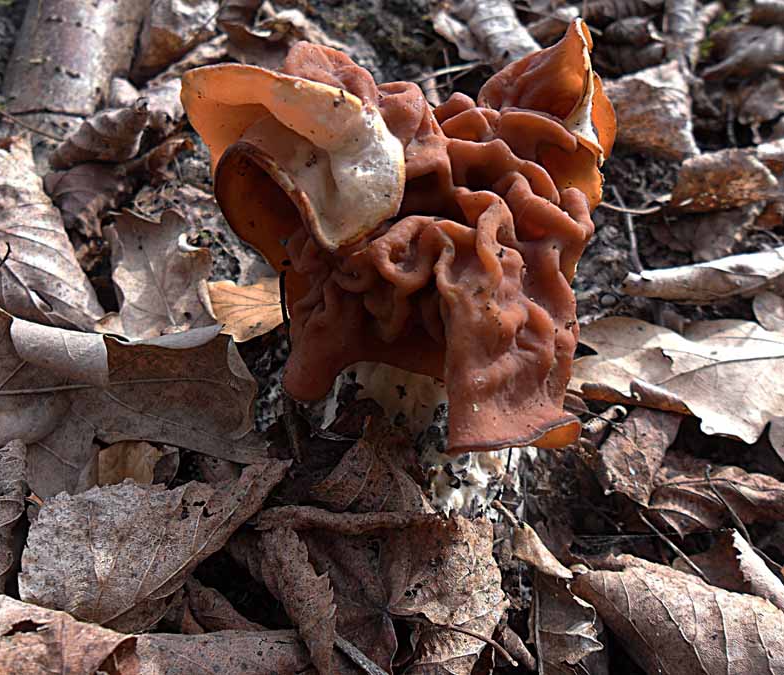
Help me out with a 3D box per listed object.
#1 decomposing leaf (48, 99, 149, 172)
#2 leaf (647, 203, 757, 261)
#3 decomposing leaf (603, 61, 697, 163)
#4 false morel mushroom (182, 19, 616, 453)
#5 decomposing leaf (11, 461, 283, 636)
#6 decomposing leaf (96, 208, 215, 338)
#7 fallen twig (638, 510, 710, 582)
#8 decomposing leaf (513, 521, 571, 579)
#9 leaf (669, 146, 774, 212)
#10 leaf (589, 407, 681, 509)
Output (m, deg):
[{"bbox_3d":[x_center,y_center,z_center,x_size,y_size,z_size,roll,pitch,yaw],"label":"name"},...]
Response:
[{"bbox_3d":[-0.172,-0.120,0.415,0.053,0.018,0.032,-10,58,-6],"label":"decomposing leaf"},{"bbox_3d":[0.158,-0.053,0.355,0.054,0.018,0.042,0,52,0],"label":"leaf"},{"bbox_3d":[0.161,-0.145,0.450,0.070,0.030,0.058,0,72,0],"label":"decomposing leaf"},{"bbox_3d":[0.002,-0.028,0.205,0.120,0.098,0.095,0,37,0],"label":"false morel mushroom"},{"bbox_3d":[-0.070,0.064,0.215,0.077,0.018,0.041,-7,62,-4],"label":"decomposing leaf"},{"bbox_3d":[-0.100,-0.027,0.297,0.047,0.018,0.064,5,62,6],"label":"decomposing leaf"},{"bbox_3d":[0.090,0.067,0.226,0.002,0.002,0.031,-21,46,-22],"label":"fallen twig"},{"bbox_3d":[0.045,0.068,0.217,0.010,0.008,0.022,-39,69,-18],"label":"decomposing leaf"},{"bbox_3d":[0.184,-0.088,0.390,0.059,0.018,0.038,3,67,4],"label":"leaf"},{"bbox_3d":[0.082,0.040,0.235,0.031,0.013,0.038,6,67,8],"label":"leaf"}]

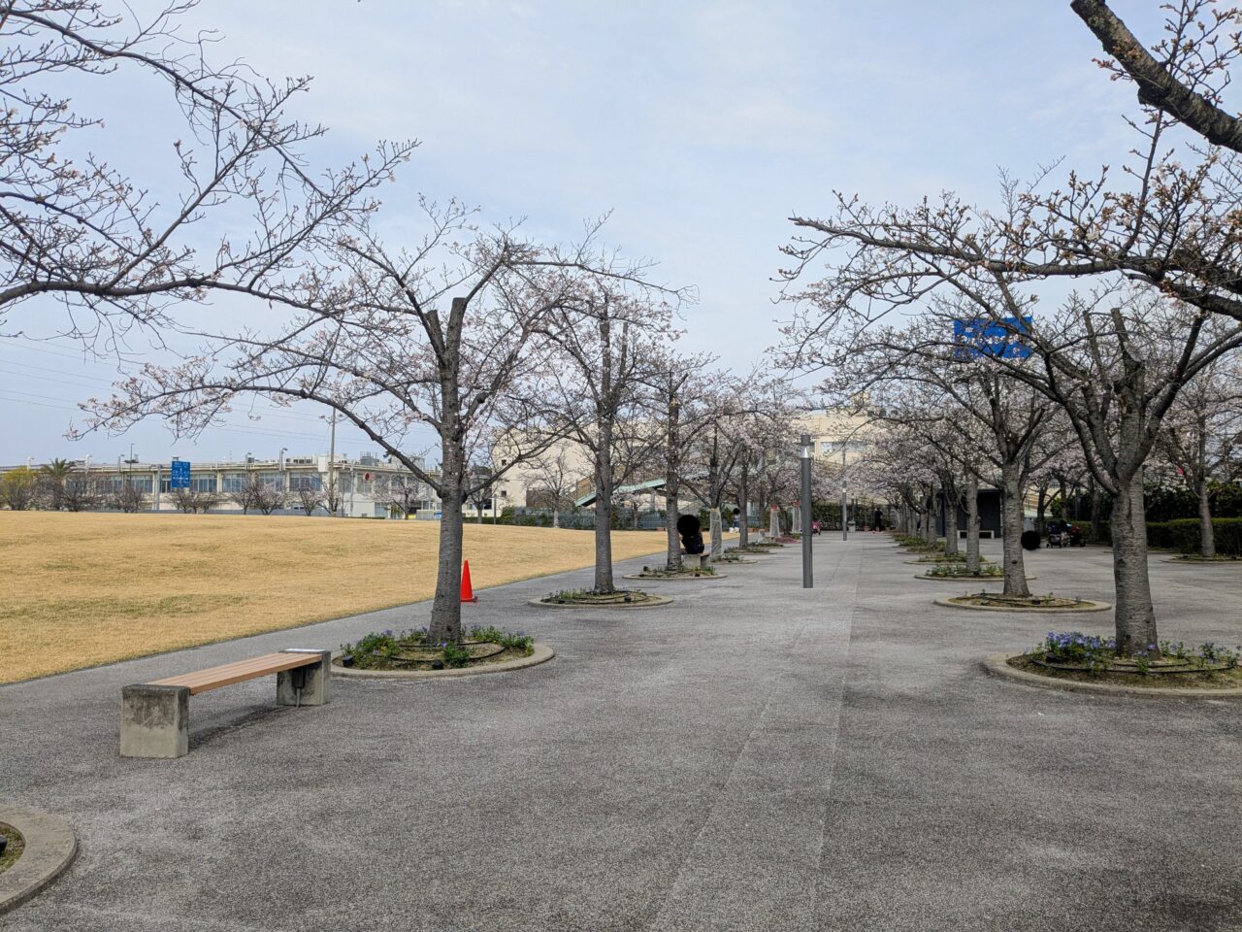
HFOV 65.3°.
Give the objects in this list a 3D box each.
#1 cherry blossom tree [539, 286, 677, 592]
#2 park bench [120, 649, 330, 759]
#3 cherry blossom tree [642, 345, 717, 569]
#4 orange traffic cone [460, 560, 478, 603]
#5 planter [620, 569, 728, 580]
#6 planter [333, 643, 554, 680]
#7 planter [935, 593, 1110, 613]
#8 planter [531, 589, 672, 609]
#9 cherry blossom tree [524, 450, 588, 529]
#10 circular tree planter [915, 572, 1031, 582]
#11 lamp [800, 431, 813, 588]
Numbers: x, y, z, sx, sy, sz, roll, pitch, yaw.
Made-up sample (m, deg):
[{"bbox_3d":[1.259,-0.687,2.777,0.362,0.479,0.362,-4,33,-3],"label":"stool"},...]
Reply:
[{"bbox_3d":[-0.200,-0.490,16.968,3.200,5.385,3.200,-1,-3,0],"label":"cherry blossom tree"},{"bbox_3d":[-2.752,1.663,6.977,0.383,0.423,1.827,-2,-3,14],"label":"park bench"},{"bbox_3d":[1.425,-0.215,23.418,2.500,5.309,2.600,-1,-3,0],"label":"cherry blossom tree"},{"bbox_3d":[-2.656,1.979,16.661,0.380,0.720,0.380,-2,-3,14],"label":"orange traffic cone"},{"bbox_3d":[1.296,2.589,23.272,2.564,0.140,2.564,-2,-3,14],"label":"planter"},{"bbox_3d":[-1.985,1.962,10.233,2.564,0.140,2.564,-2,-3,14],"label":"planter"},{"bbox_3d":[6.204,2.090,15.051,2.564,0.140,2.564,-2,-3,14],"label":"planter"},{"bbox_3d":[-0.338,2.279,16.825,2.564,0.140,2.564,-2,-3,14],"label":"planter"},{"bbox_3d":[-3.853,1.308,57.012,3.883,4.740,3.883,-1,-3,0],"label":"cherry blossom tree"},{"bbox_3d":[7.836,2.394,21.399,2.564,0.140,2.564,-2,-3,14],"label":"circular tree planter"},{"bbox_3d":[3.699,0.907,19.282,0.185,3.014,0.185,-1,-3,0],"label":"lamp"}]

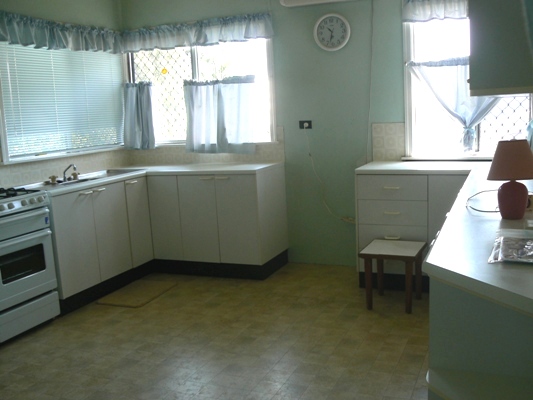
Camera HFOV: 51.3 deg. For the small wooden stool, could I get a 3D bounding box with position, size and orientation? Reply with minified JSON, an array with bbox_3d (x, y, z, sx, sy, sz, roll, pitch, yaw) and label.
[{"bbox_3d":[0.875,0.524,3.789,0.365,0.402,0.400,1,10,23],"label":"small wooden stool"}]

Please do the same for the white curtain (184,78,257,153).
[{"bbox_3d":[-0.424,-0.759,5.006,0.725,0.666,0.070,1,10,23],"label":"white curtain"}]

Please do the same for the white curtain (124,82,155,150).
[{"bbox_3d":[-1.221,-0.811,5.341,0.365,0.616,0.070,1,10,23],"label":"white curtain"}]

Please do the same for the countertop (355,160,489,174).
[{"bbox_3d":[1.175,-0.240,4.149,0.886,0.036,0.600,1,10,23],"label":"countertop"}]

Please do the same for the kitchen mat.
[{"bbox_3d":[-1.001,0.728,4.387,0.375,0.010,0.625,1,10,23],"label":"kitchen mat"}]

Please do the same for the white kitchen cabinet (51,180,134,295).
[{"bbox_3d":[-1.546,0.270,4.300,0.570,0.739,0.805,1,10,23],"label":"white kitchen cabinet"}]

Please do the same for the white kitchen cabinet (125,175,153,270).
[{"bbox_3d":[-1.329,0.178,4.801,0.570,0.739,0.301,1,10,23],"label":"white kitchen cabinet"}]

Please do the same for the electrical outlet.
[{"bbox_3d":[0.336,-0.642,4.753,0.116,0.070,0.020,1,10,23],"label":"electrical outlet"}]

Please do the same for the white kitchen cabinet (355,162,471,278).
[{"bbox_3d":[1.155,0.146,4.229,0.796,0.758,0.590,1,10,23],"label":"white kitchen cabinet"}]

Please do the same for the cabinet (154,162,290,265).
[{"bbox_3d":[-0.410,0.099,4.886,1.030,0.771,0.590,1,10,23],"label":"cabinet"}]

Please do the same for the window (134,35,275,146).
[{"bbox_3d":[-0.657,-0.984,5.132,1.510,0.932,0.080,1,10,23],"label":"window"}]

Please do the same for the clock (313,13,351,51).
[{"bbox_3d":[0.539,-1.362,4.520,0.300,0.300,0.045,1,10,23],"label":"clock"}]

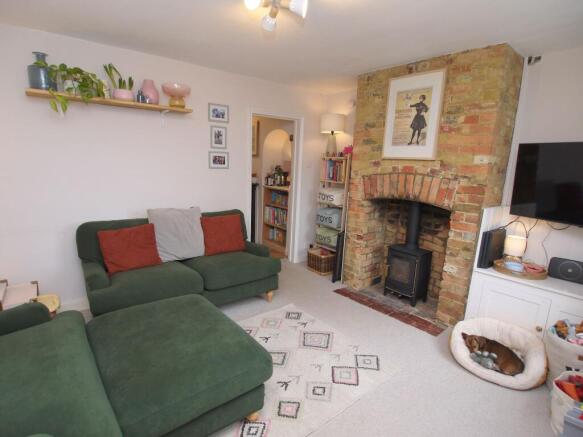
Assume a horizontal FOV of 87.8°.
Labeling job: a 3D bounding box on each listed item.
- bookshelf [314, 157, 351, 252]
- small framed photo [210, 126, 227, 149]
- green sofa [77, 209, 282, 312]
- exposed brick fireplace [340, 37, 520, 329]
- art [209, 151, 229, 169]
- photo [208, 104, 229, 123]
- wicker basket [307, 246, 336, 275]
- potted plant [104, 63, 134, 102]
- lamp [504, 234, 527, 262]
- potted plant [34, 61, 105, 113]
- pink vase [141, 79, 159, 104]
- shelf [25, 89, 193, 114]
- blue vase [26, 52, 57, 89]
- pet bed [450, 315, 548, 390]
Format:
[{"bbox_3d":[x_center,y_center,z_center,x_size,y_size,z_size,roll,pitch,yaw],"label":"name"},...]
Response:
[{"bbox_3d":[0.592,-0.068,3.988,0.298,1.512,0.440,-7,14,-40],"label":"bookshelf"},{"bbox_3d":[-0.759,-0.844,3.180,0.177,0.223,0.020,-8,15,-39],"label":"small framed photo"},{"bbox_3d":[-0.951,0.437,2.812,1.597,0.856,0.824,-7,14,-40],"label":"green sofa"},{"bbox_3d":[1.282,-0.280,3.083,0.483,2.319,1.341,-7,14,-40],"label":"exposed brick fireplace"},{"bbox_3d":[-0.764,-0.617,3.227,0.227,0.176,0.020,-8,15,-39],"label":"art"},{"bbox_3d":[-0.747,-1.087,3.136,0.223,0.175,0.020,-8,15,-39],"label":"photo"},{"bbox_3d":[0.378,0.567,4.044,0.277,0.230,0.376,-7,14,-40],"label":"wicker basket"},{"bbox_3d":[-1.418,-1.100,2.501,0.220,0.260,0.170,-7,14,-40],"label":"potted plant"},{"bbox_3d":[2.003,0.292,2.724,0.155,0.290,0.155,-9,15,-41],"label":"lamp"},{"bbox_3d":[-1.627,-0.957,2.255,0.410,0.330,0.220,-8,15,-39],"label":"potted plant"},{"bbox_3d":[-1.218,-1.082,2.612,0.140,0.210,0.140,-8,15,-39],"label":"pink vase"},{"bbox_3d":[-1.444,-0.953,2.540,1.186,0.031,0.199,-7,14,-40],"label":"shelf"},{"bbox_3d":[-1.799,-1.044,2.191,0.163,0.253,0.163,-7,14,-40],"label":"blue vase"},{"bbox_3d":[1.522,0.961,2.233,0.670,0.200,0.600,-9,15,-41],"label":"pet bed"}]

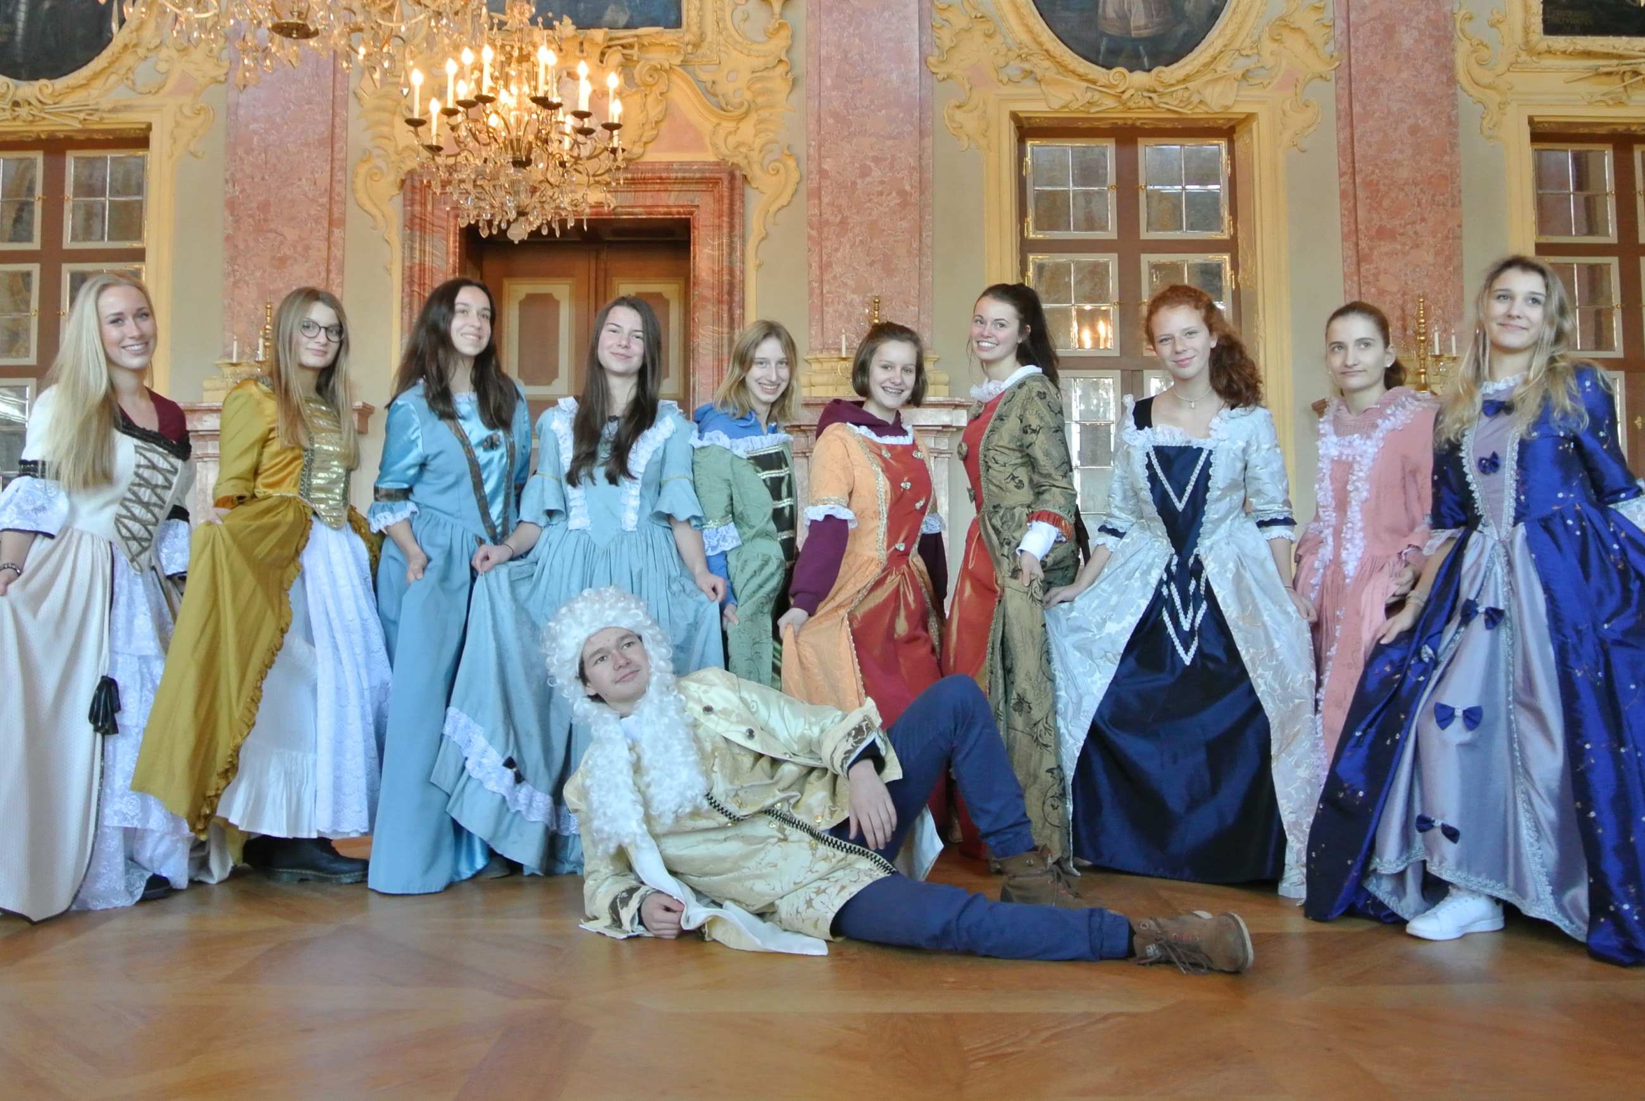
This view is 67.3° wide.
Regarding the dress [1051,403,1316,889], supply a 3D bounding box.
[{"bbox_3d":[1.019,0.238,3.480,0.740,1.385,0.560,-2,-3,26],"label":"dress"}]

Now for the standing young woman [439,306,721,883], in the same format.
[{"bbox_3d":[-0.702,0.099,3.540,0.800,1.680,0.520,0,-3,-10],"label":"standing young woman"}]

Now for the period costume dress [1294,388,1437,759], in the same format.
[{"bbox_3d":[1.542,0.212,3.550,0.560,1.360,0.480,-4,-5,42],"label":"period costume dress"}]

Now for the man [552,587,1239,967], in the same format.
[{"bbox_3d":[0.146,0.492,2.900,1.550,0.810,0.740,0,-4,0],"label":"man"}]

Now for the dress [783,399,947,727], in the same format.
[{"bbox_3d":[0.131,0.229,3.770,0.620,1.380,0.500,1,-4,-22],"label":"dress"}]

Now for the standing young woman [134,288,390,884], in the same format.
[{"bbox_3d":[-1.601,0.088,3.550,0.540,1.700,0.700,-4,-5,44],"label":"standing young woman"}]

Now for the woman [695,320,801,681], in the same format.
[{"bbox_3d":[-0.233,0.123,3.830,0.460,1.660,0.430,3,-4,-42],"label":"woman"}]

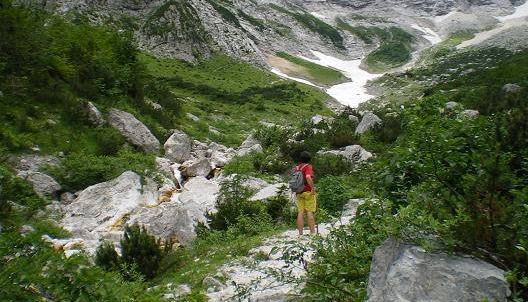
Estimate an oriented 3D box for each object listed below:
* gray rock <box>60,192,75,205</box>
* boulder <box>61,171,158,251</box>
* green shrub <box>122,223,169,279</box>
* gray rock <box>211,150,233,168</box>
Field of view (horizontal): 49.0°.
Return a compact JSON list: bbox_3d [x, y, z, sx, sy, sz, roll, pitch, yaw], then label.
[{"bbox_3d":[-5.187,1.254,15.300,0.358,0.355,0.333,0,-3,0],"label":"gray rock"},{"bbox_3d":[-3.812,1.493,14.300,2.418,1.974,2.000,-1,4,-15],"label":"boulder"},{"bbox_3d":[-1.938,1.630,9.400,0.755,0.872,0.740,0,-3,0],"label":"green shrub"},{"bbox_3d":[-1.467,0.259,20.000,0.759,0.621,0.700,0,3,-4],"label":"gray rock"}]

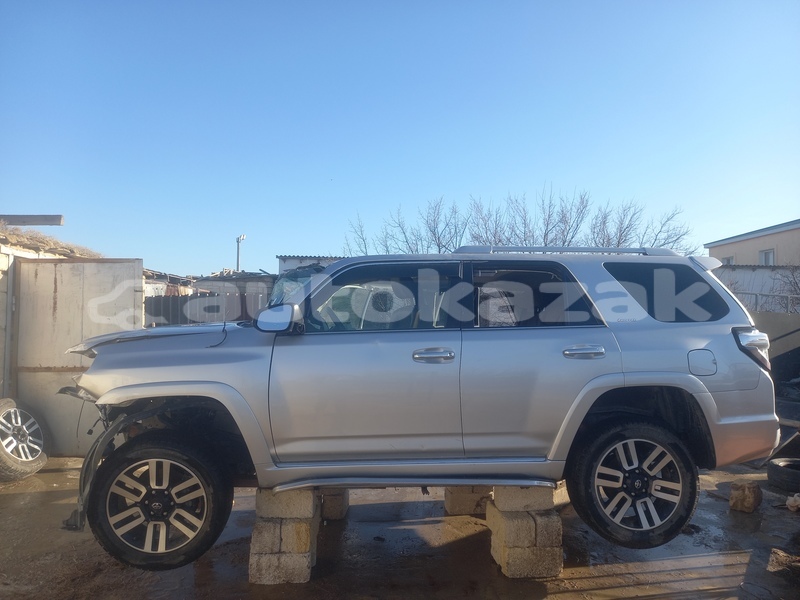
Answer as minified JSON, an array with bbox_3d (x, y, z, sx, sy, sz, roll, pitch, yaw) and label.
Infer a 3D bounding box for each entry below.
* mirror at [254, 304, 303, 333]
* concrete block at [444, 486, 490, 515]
[{"bbox_3d":[-0.664,0.101,3.150,0.262,0.155,0.140,1,0,-9],"label":"mirror"},{"bbox_3d":[0.553,1.645,4.775,0.370,0.185,0.190,0,1,-2],"label":"concrete block"}]

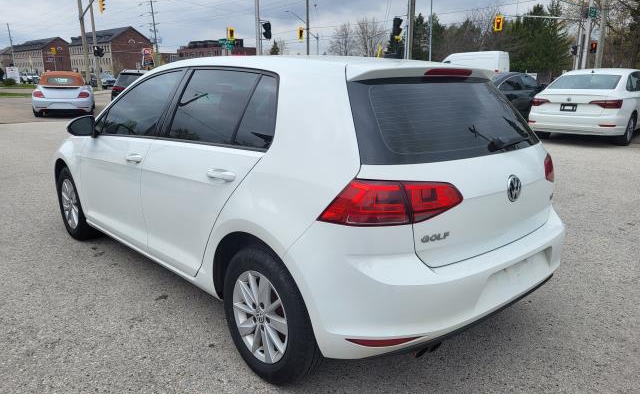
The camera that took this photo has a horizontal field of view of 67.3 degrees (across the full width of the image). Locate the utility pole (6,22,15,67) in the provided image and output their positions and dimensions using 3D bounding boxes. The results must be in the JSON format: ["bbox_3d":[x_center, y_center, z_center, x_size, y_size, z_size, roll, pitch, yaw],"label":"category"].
[{"bbox_3d":[-61.324,-28.602,95.983,0.300,11.300,0.300,-8,16,-31],"label":"utility pole"}]

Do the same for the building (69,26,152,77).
[{"bbox_3d":[-60.079,-40.463,137.630,26.000,14.200,12.500,12,18,40],"label":"building"}]

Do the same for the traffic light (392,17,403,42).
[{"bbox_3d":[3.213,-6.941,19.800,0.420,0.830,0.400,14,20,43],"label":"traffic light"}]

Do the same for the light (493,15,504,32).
[{"bbox_3d":[14.845,-14.390,39.800,0.560,1.150,0.400,12,19,40],"label":"light"}]

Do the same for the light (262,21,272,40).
[{"bbox_3d":[-1.927,-6.103,17.649,0.320,0.620,0.330,8,16,27],"label":"light"}]

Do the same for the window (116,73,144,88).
[{"bbox_3d":[-6.631,-4.109,17.000,1.250,0.500,0.150,-5,-15,-21],"label":"window"}]

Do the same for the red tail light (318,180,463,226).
[{"bbox_3d":[0.270,-0.004,1.747,0.490,0.215,0.280,-13,19,-41],"label":"red tail light"}]

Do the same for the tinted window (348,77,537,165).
[{"bbox_3d":[0.638,-0.355,2.212,1.400,0.410,0.100,-10,-18,-42],"label":"tinted window"}]

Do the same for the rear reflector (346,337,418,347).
[{"bbox_3d":[0.224,0.537,1.799,0.275,0.035,0.050,0,13,-8],"label":"rear reflector"}]

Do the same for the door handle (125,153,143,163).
[{"bbox_3d":[-1.075,-0.221,2.790,0.060,0.050,0.230,-13,19,-41],"label":"door handle"}]

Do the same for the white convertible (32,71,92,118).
[{"bbox_3d":[-9.010,-3.714,17.098,1.810,1.473,4.280,-6,16,-22],"label":"white convertible"}]

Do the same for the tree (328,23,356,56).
[{"bbox_3d":[3.865,-24.415,82.542,5.000,10.200,5.000,0,14,0],"label":"tree"}]

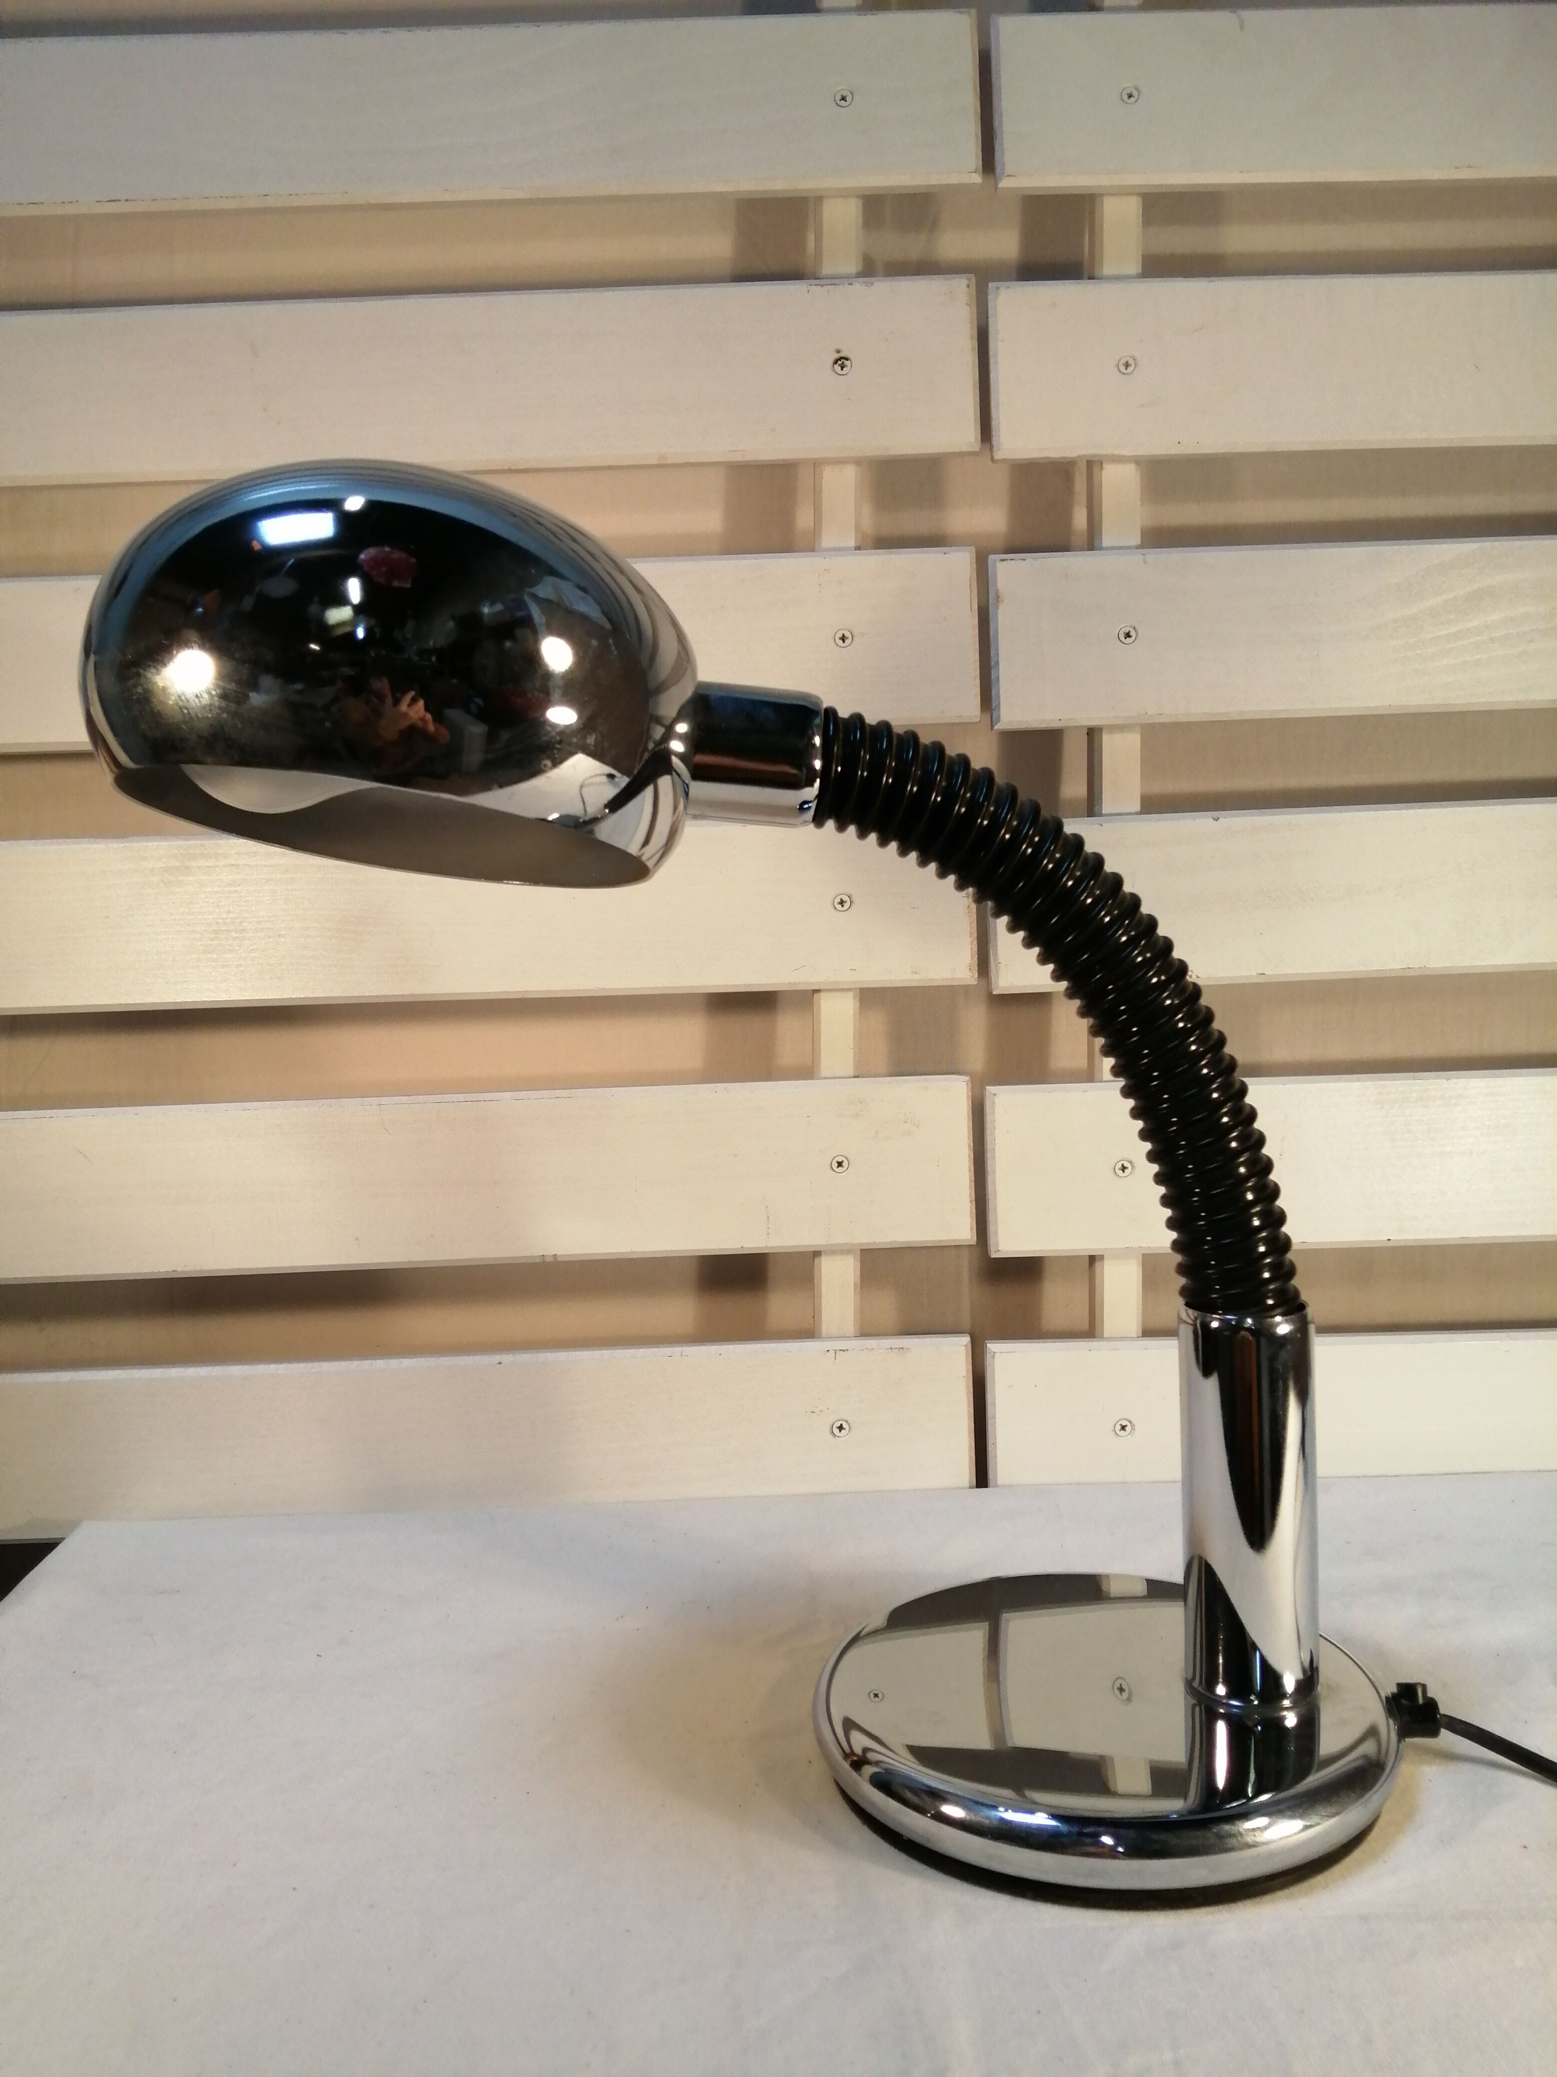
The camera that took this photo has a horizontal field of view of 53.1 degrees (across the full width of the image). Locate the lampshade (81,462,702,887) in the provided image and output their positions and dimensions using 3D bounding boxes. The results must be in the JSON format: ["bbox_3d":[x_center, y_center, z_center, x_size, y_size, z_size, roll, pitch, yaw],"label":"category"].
[{"bbox_3d":[-0.105,-0.106,0.448,0.171,0.098,0.171,8,-4,1],"label":"lampshade"}]

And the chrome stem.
[{"bbox_3d":[0.141,0.136,0.469,0.039,0.117,0.039,-3,4,0],"label":"chrome stem"}]

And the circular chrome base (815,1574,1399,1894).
[{"bbox_3d":[0.097,0.203,0.472,0.172,0.020,0.172,-3,4,0],"label":"circular chrome base"}]

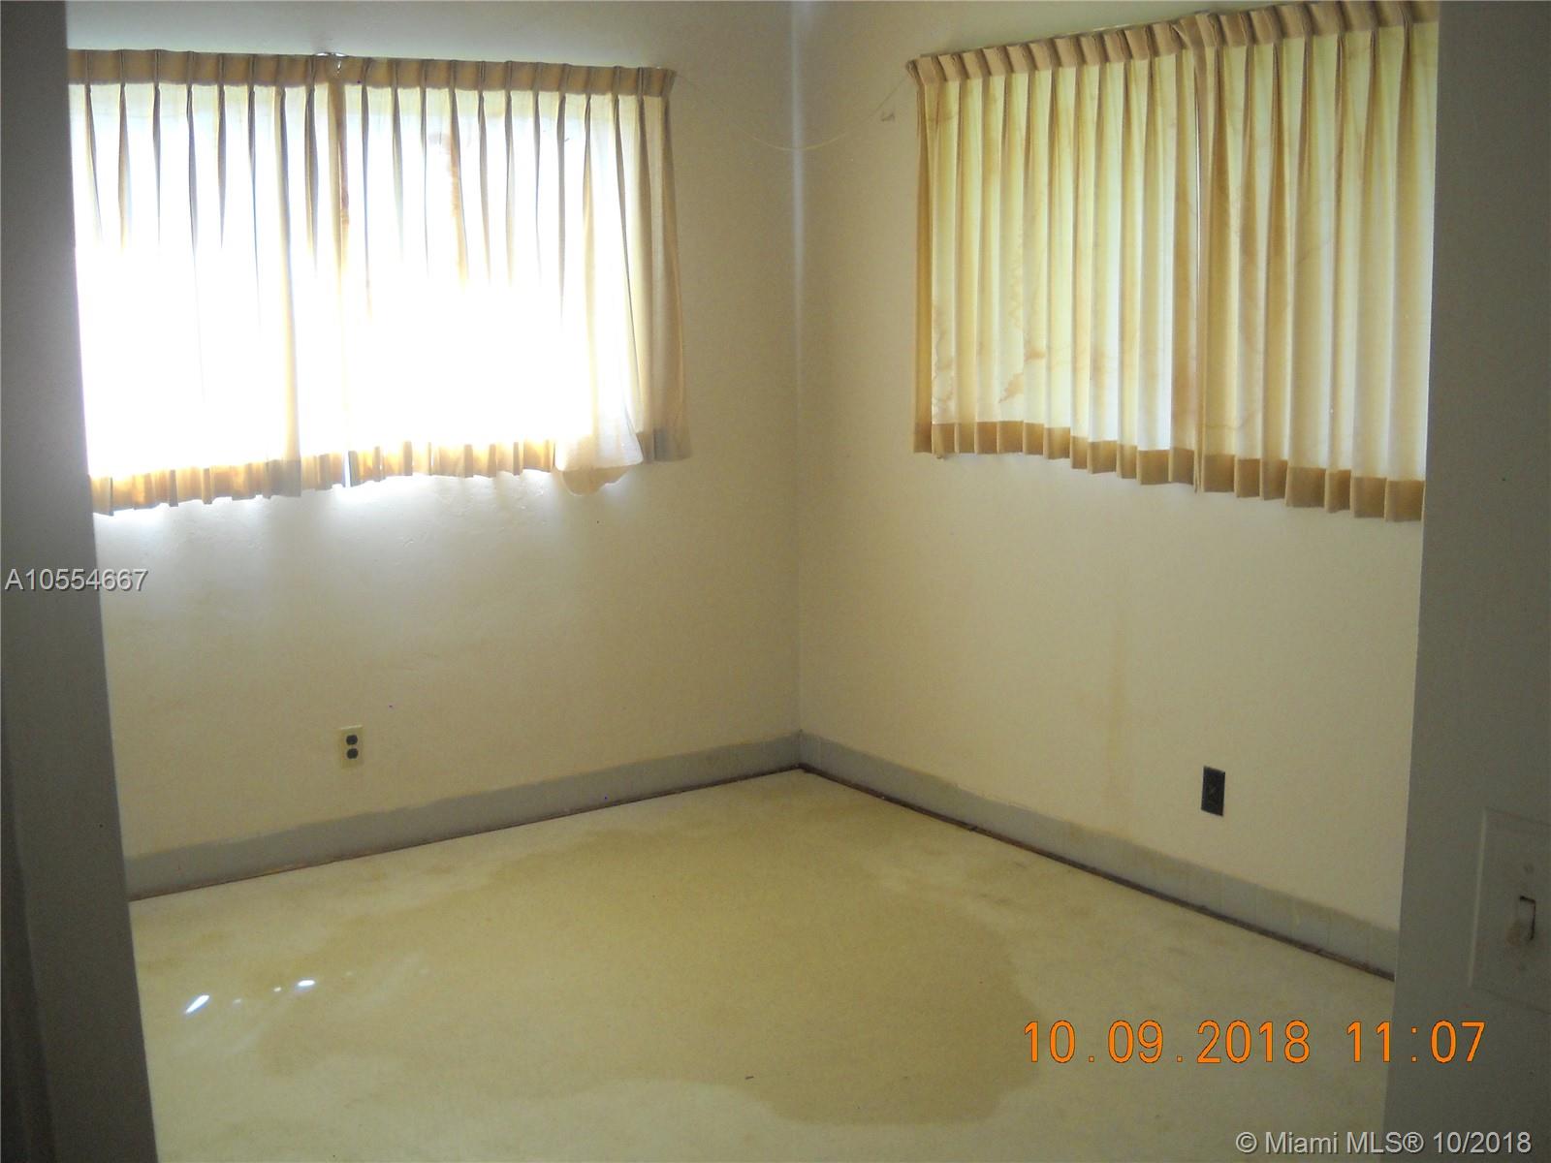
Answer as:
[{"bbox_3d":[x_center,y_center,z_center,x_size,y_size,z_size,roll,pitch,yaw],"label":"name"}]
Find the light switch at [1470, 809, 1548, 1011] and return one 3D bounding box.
[{"bbox_3d":[0.452,0.199,1.020,0.015,0.115,0.070,-8,12,-35],"label":"light switch"}]

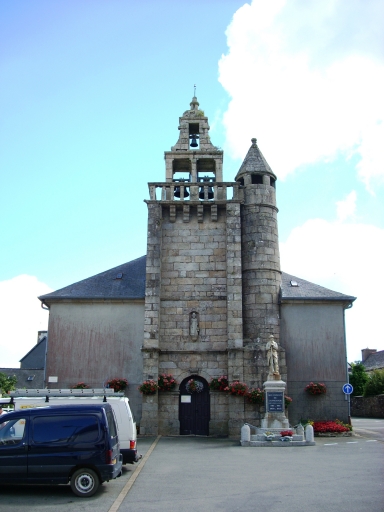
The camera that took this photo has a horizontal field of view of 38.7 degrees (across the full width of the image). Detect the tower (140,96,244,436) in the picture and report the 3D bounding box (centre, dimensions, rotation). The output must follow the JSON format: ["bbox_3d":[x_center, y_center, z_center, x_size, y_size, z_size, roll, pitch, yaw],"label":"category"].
[{"bbox_3d":[0.073,-0.034,29.138,4.755,18.043,4.200,0,-14,0],"label":"tower"}]

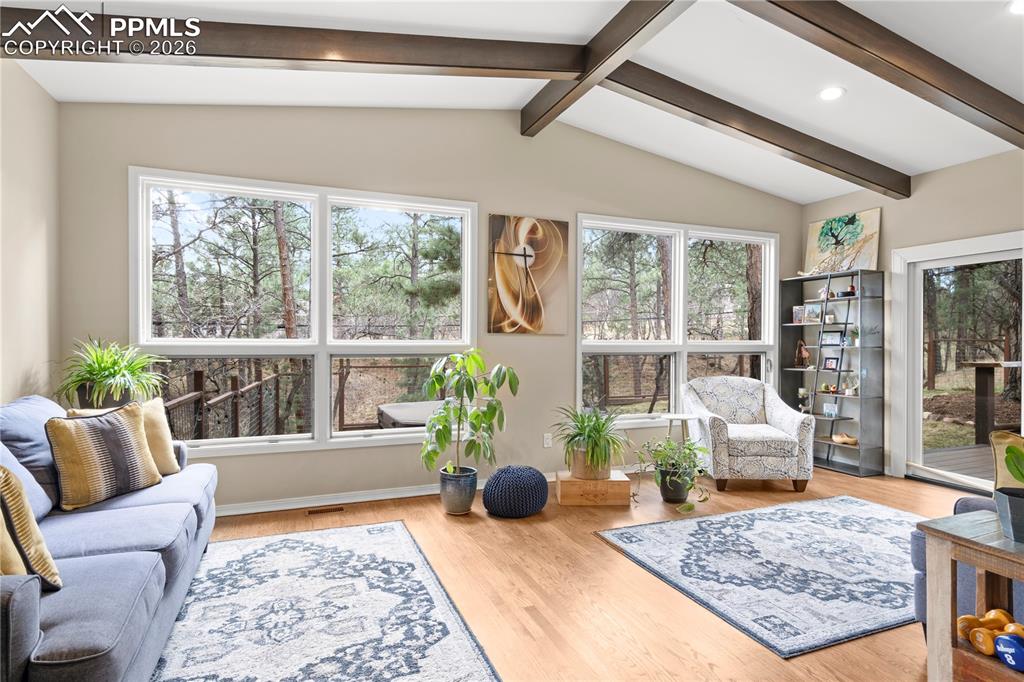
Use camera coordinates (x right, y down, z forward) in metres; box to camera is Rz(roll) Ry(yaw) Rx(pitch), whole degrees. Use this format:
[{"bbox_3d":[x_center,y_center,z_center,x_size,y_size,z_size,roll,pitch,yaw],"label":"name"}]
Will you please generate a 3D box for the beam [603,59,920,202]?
[{"bbox_3d":[2.073,-1.599,4.057,3.260,0.180,0.110,9,-3,-22],"label":"beam"}]

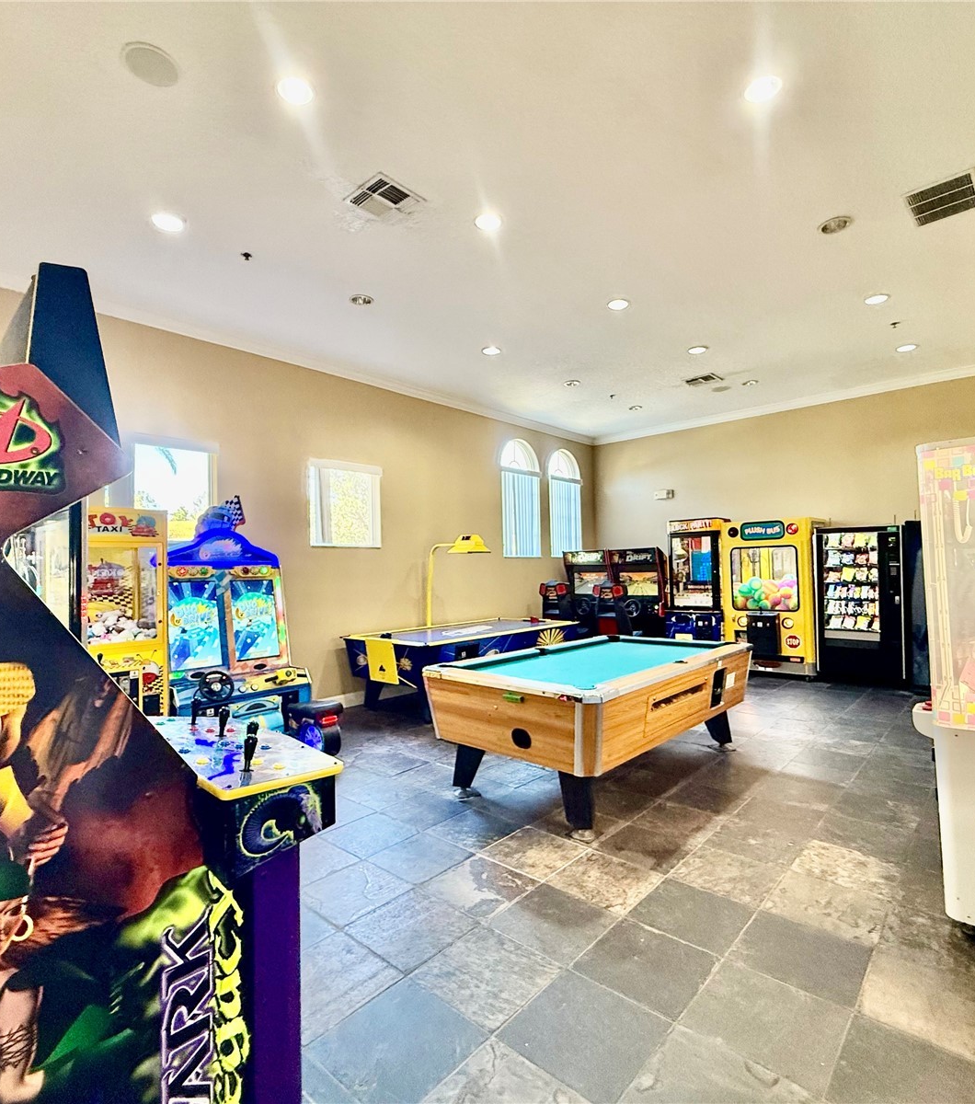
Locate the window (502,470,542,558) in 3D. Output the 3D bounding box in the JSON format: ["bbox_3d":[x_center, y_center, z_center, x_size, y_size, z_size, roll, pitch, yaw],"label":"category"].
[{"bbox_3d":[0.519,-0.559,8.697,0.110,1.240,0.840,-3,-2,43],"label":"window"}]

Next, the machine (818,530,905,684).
[{"bbox_3d":[4.678,0.668,7.346,0.870,1.840,0.830,-3,-3,42],"label":"machine"}]

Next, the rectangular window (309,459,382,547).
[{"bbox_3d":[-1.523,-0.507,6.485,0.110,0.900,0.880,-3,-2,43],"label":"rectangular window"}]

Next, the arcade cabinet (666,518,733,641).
[{"bbox_3d":[3.055,0.603,8.497,0.720,2.080,0.680,-3,-2,43],"label":"arcade cabinet"}]

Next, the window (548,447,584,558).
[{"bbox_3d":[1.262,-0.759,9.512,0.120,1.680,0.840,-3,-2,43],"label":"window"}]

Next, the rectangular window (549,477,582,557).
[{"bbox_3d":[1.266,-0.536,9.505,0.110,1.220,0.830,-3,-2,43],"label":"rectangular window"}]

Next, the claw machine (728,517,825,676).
[{"bbox_3d":[3.873,0.612,7.980,1.030,2.030,0.910,-3,-3,42],"label":"claw machine"}]

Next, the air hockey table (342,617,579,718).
[{"bbox_3d":[-0.200,1.267,6.702,1.270,0.790,2.510,-3,-3,42],"label":"air hockey table"}]

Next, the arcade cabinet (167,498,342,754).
[{"bbox_3d":[-2.019,0.582,4.779,1.320,2.090,1.160,-3,-3,42],"label":"arcade cabinet"}]

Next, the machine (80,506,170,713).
[{"bbox_3d":[-2.846,0.669,4.238,0.790,1.910,0.790,-3,-3,42],"label":"machine"}]

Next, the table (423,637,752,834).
[{"bbox_3d":[0.859,1.144,4.240,1.280,0.795,2.370,-2,-2,42],"label":"table"}]

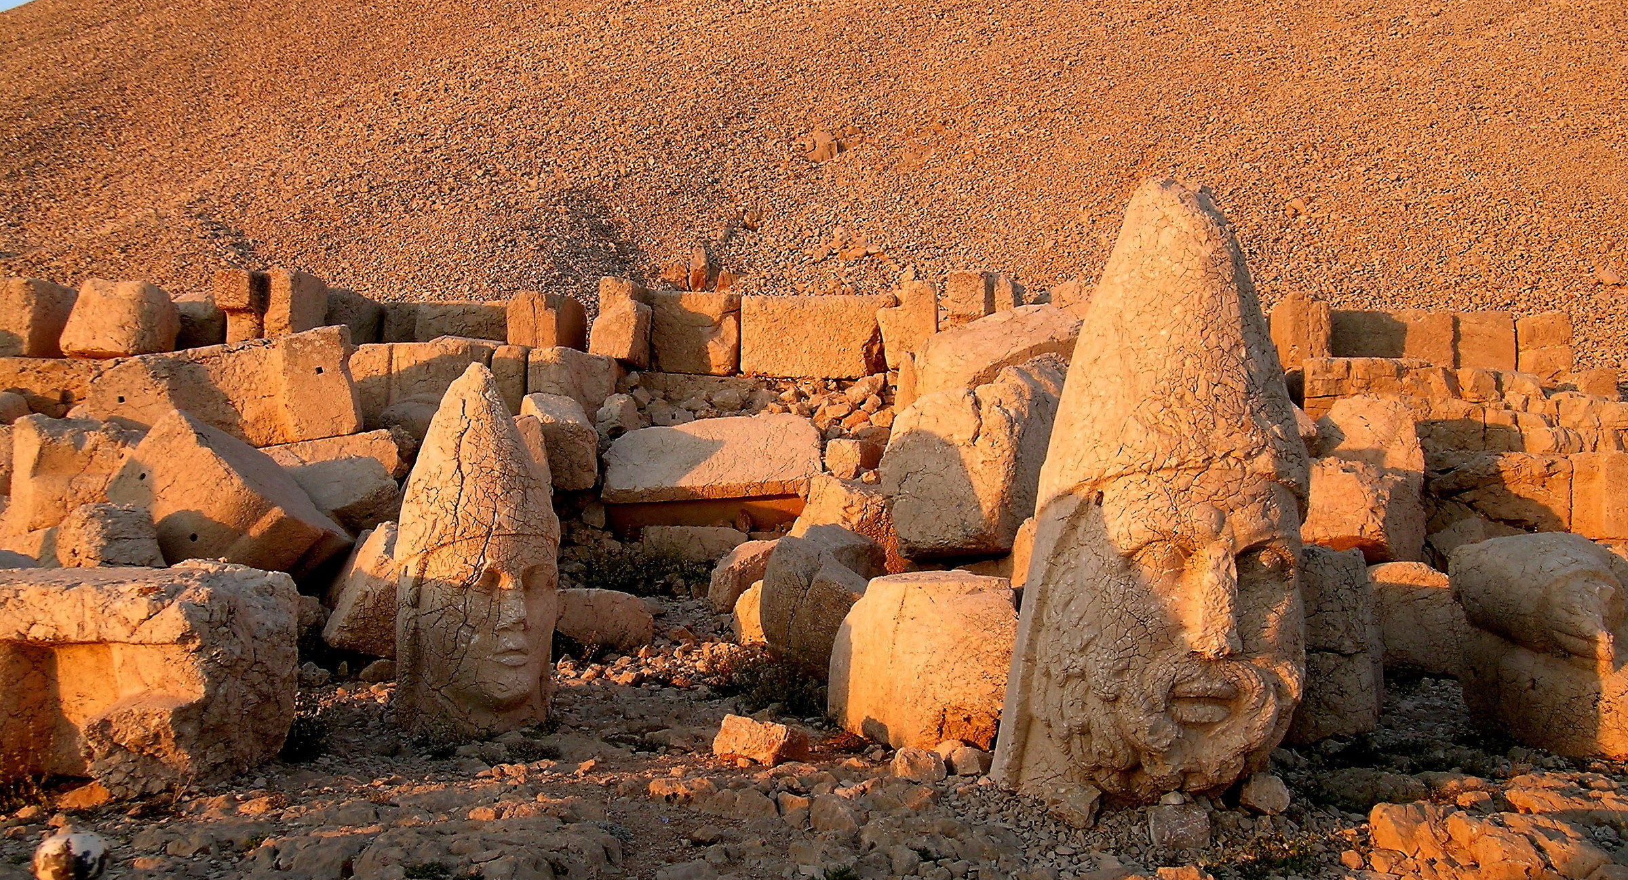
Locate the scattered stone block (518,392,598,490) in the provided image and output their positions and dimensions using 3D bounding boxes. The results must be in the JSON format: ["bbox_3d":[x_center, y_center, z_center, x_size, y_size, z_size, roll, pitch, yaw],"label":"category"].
[{"bbox_3d":[-2.003,0.015,12.800,0.580,0.700,0.580,0,-1,-15],"label":"scattered stone block"}]

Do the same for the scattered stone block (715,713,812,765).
[{"bbox_3d":[-0.266,1.507,8.300,0.450,0.250,0.300,0,-1,-15],"label":"scattered stone block"}]

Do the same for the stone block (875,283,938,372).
[{"bbox_3d":[0.835,-1.042,14.900,0.540,0.800,0.450,0,-1,0],"label":"stone block"}]

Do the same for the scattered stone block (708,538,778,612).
[{"bbox_3d":[-0.454,0.922,11.200,0.500,0.480,0.500,0,-1,-20],"label":"scattered stone block"}]

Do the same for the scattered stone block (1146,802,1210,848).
[{"bbox_3d":[1.528,1.617,6.900,0.260,0.165,0.200,0,-2,0],"label":"scattered stone block"}]

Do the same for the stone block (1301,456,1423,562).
[{"bbox_3d":[4.106,0.517,12.300,0.760,0.720,0.660,-1,-2,38],"label":"stone block"}]

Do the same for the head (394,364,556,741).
[{"bbox_3d":[-1.985,0.667,9.750,0.800,2.200,0.840,1,-1,-38],"label":"head"}]

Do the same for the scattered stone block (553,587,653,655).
[{"bbox_3d":[-1.615,1.365,12.400,0.800,0.480,0.500,0,-2,0],"label":"scattered stone block"}]

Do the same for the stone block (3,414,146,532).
[{"bbox_3d":[-5.179,0.255,11.600,0.900,0.820,0.750,1,-2,-20],"label":"stone block"}]

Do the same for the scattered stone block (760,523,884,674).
[{"bbox_3d":[0.109,1.060,11.200,0.850,0.930,0.800,0,-2,10],"label":"scattered stone block"}]

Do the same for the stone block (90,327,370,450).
[{"bbox_3d":[-4.899,-0.441,13.800,2.100,0.780,0.800,-9,0,-12],"label":"stone block"}]

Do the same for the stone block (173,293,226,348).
[{"bbox_3d":[-5.477,-1.044,14.600,0.500,0.500,0.480,0,-1,0],"label":"stone block"}]

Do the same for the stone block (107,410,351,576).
[{"bbox_3d":[-4.464,0.453,12.600,1.450,0.900,0.750,39,3,1],"label":"stone block"}]

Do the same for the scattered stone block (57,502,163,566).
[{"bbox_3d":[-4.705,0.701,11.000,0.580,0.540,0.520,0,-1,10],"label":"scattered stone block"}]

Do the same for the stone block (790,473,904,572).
[{"bbox_3d":[0.262,0.652,12.600,0.780,0.750,0.700,0,-2,15],"label":"stone block"}]

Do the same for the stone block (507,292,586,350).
[{"bbox_3d":[-2.778,-1.228,17.000,0.550,0.570,0.620,0,-1,17],"label":"stone block"}]

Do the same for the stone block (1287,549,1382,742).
[{"bbox_3d":[2.979,1.187,9.750,0.720,1.100,0.650,0,-1,22],"label":"stone block"}]

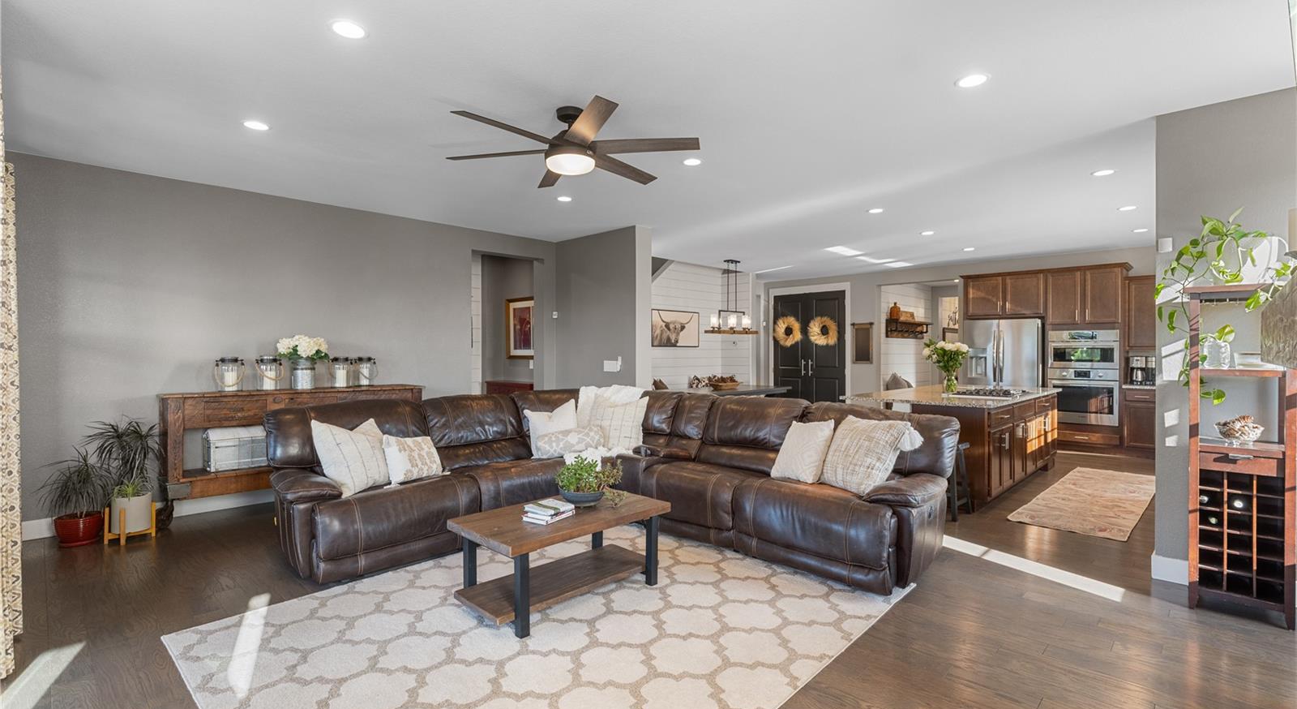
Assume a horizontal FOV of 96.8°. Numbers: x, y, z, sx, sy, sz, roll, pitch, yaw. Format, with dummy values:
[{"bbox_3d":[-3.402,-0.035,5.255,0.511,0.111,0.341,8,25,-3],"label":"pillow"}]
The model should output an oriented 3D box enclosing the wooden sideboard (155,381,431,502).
[{"bbox_3d":[-3.062,0.820,5.128,0.519,1.008,1.955,0,0,44],"label":"wooden sideboard"}]

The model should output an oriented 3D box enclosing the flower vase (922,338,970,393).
[{"bbox_3d":[3.237,0.122,6.250,0.450,0.585,0.430,0,0,27],"label":"flower vase"}]

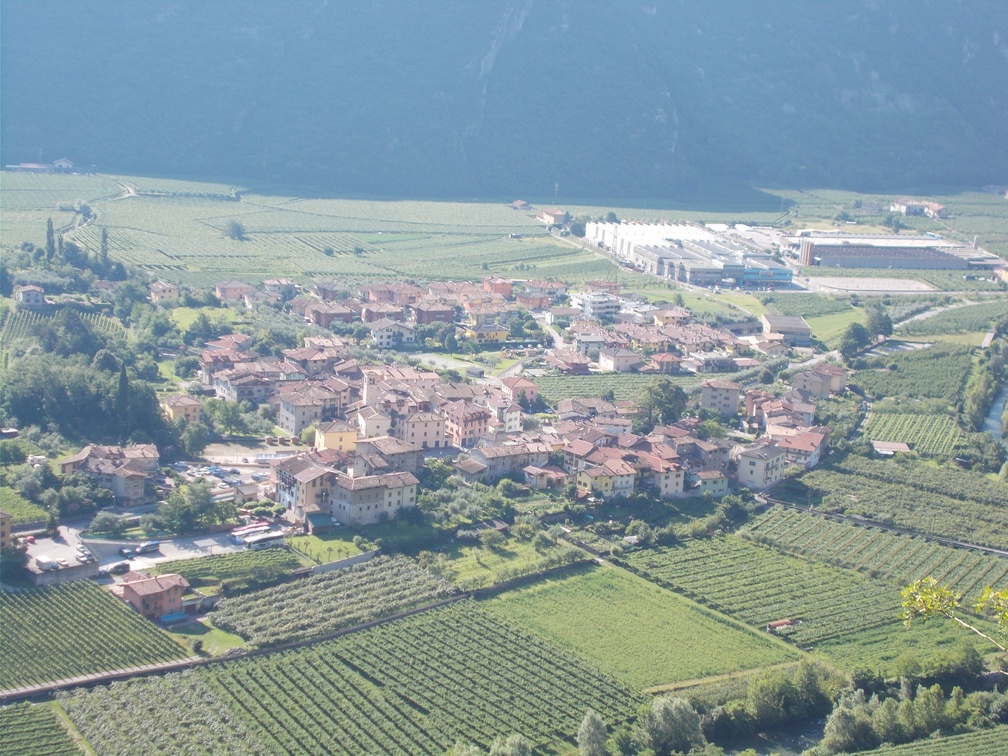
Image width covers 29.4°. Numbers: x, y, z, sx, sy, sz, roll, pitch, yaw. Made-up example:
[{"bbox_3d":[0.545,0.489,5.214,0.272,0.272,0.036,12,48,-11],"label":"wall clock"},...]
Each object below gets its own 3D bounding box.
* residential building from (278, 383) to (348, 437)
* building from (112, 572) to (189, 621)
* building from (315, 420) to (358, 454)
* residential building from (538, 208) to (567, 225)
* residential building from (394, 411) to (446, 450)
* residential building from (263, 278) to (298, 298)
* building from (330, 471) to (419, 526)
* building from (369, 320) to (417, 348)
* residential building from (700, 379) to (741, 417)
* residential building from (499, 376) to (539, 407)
[{"bbox_3d":[-71.205,11.574,709.604,20.490,15.258,14.659,-6,17,-32],"label":"residential building"},{"bbox_3d":[-99.250,60.779,544.283,16.444,8.289,11.309,-10,20,-43],"label":"building"},{"bbox_3d":[-59.810,20.750,685.826,12.534,10.668,8.837,-4,16,-27],"label":"building"},{"bbox_3d":[32.040,-110.650,1305.770,8.770,8.390,30.160,-2,13,-21],"label":"residential building"},{"bbox_3d":[-29.950,16.940,681.340,15.250,10.420,12.720,-2,13,-23],"label":"residential building"},{"bbox_3d":[-111.255,-44.459,952.170,14.914,8.846,9.743,-1,15,-18],"label":"residential building"},{"bbox_3d":[-41.994,38.894,633.114,25.378,13.820,12.916,-6,17,-32],"label":"building"},{"bbox_3d":[-49.043,-20.053,849.061,18.557,10.279,12.587,-2,15,-20],"label":"building"},{"bbox_3d":[88.300,7.210,783.320,15.750,12.870,10.000,4,12,3],"label":"residential building"},{"bbox_3d":[5.860,4.930,763.110,11.140,10.270,11.970,-2,13,-22],"label":"residential building"}]

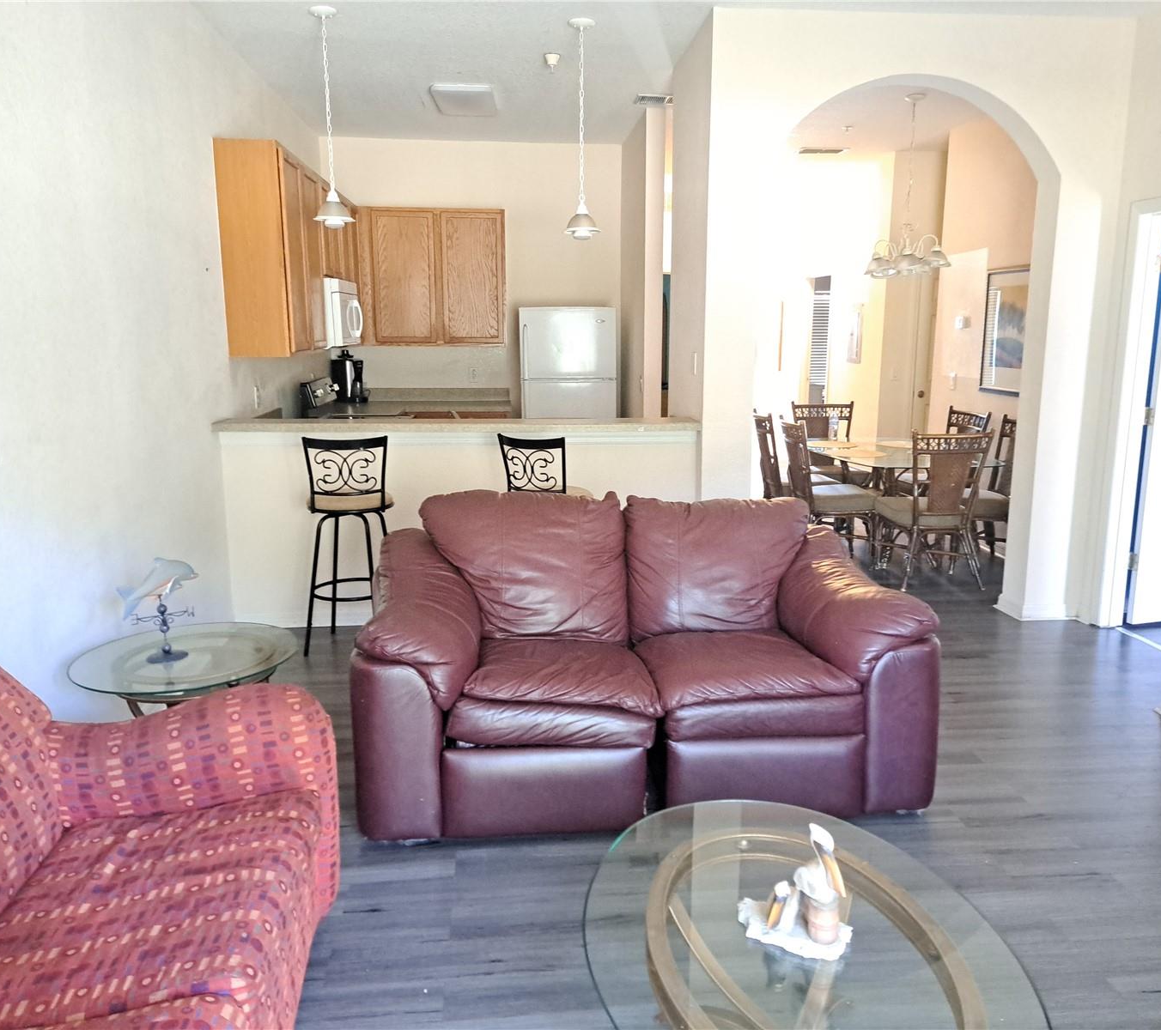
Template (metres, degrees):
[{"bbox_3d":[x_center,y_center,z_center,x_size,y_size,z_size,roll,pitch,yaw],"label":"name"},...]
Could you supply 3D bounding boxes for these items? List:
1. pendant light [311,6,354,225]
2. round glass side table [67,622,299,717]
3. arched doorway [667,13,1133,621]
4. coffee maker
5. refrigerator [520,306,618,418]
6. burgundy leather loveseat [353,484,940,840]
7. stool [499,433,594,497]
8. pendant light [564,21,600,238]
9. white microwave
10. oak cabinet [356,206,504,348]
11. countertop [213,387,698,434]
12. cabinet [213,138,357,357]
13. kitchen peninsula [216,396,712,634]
[{"bbox_3d":[-1.196,-1.879,4.537,0.200,0.985,0.200,-1,11,-5],"label":"pendant light"},{"bbox_3d":[-1.211,0.699,2.990,0.666,0.540,0.666,-1,11,-5],"label":"round glass side table"},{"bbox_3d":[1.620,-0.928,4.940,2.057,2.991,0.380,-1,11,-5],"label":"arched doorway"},{"bbox_3d":[-1.860,-1.115,7.653,0.250,0.420,0.190,5,12,25],"label":"coffee maker"},{"bbox_3d":[-0.112,-0.799,7.636,0.735,1.680,0.740,-1,11,-5],"label":"refrigerator"},{"bbox_3d":[0.170,0.422,3.254,1.760,0.950,0.940,-1,11,-6],"label":"burgundy leather loveseat"},{"bbox_3d":[-0.130,0.122,4.540,0.430,1.050,0.470,6,13,30],"label":"stool"},{"bbox_3d":[0.006,-1.866,4.646,0.178,1.012,0.178,-1,11,-5],"label":"pendant light"},{"bbox_3d":[-1.726,-1.329,6.324,0.411,0.420,0.770,-1,11,-5],"label":"white microwave"},{"bbox_3d":[-1.184,-1.897,7.660,1.140,1.061,0.310,-1,11,-5],"label":"oak cabinet"},{"bbox_3d":[-0.598,-0.454,4.856,2.389,0.055,0.350,-1,11,-5],"label":"countertop"},{"bbox_3d":[-1.748,-1.594,6.129,0.320,1.048,2.733,-1,11,-5],"label":"cabinet"},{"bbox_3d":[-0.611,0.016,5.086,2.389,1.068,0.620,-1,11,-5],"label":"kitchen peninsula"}]

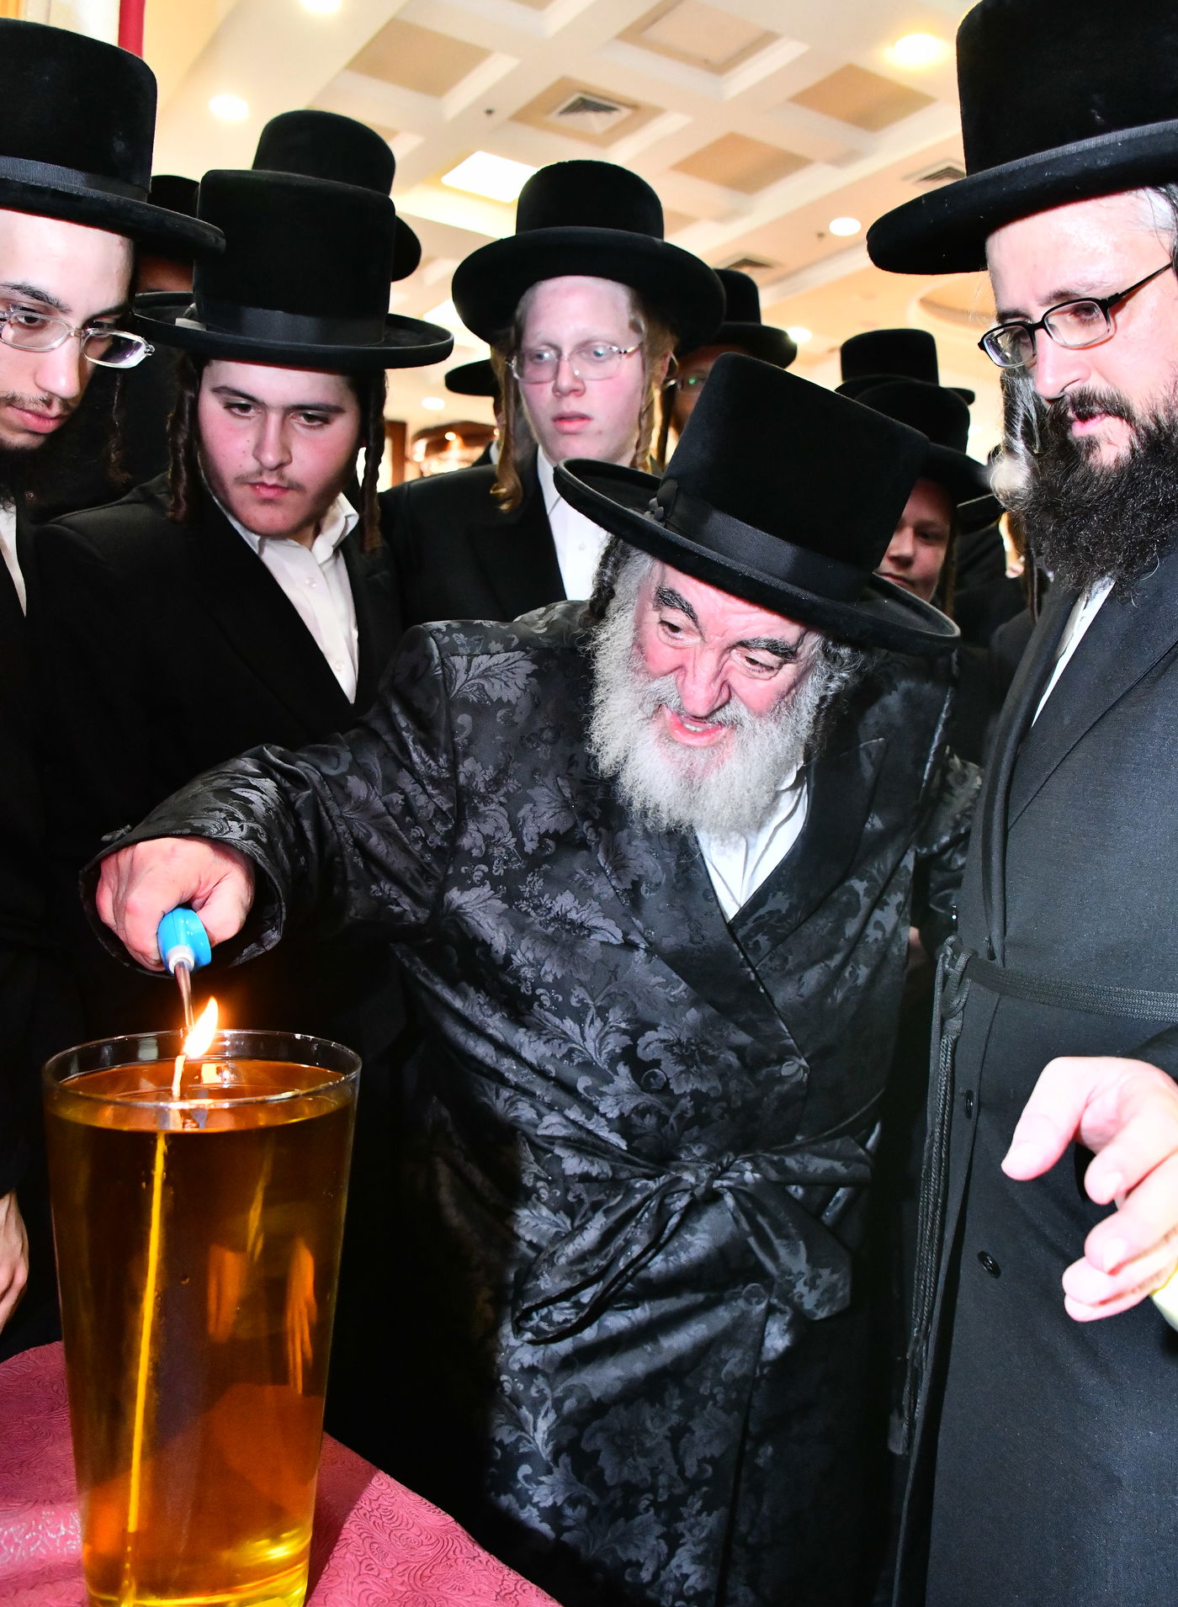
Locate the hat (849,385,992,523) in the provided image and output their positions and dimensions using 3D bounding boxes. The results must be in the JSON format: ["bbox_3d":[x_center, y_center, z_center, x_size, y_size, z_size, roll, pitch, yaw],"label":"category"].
[{"bbox_3d":[0.470,-0.548,2.080,0.300,0.145,0.335,13,12,32],"label":"hat"}]

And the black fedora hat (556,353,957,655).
[{"bbox_3d":[0.145,-0.241,1.040,0.330,0.155,0.360,21,19,1],"label":"black fedora hat"}]

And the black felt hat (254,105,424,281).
[{"bbox_3d":[-0.339,-0.752,1.700,0.300,0.145,0.335,9,10,-15],"label":"black felt hat"}]

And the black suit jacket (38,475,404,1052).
[{"bbox_3d":[-0.372,0.082,1.403,0.460,0.820,0.270,0,3,-40],"label":"black suit jacket"}]

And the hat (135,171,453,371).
[{"bbox_3d":[-0.267,-0.502,1.280,0.300,0.145,0.335,7,24,-9],"label":"hat"}]

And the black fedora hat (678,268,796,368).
[{"bbox_3d":[0.211,-0.840,2.400,0.300,0.145,0.335,2,10,10],"label":"black fedora hat"}]

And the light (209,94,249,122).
[{"bbox_3d":[-1.619,-3.124,6.171,0.170,0.060,0.170,2,2,0],"label":"light"}]

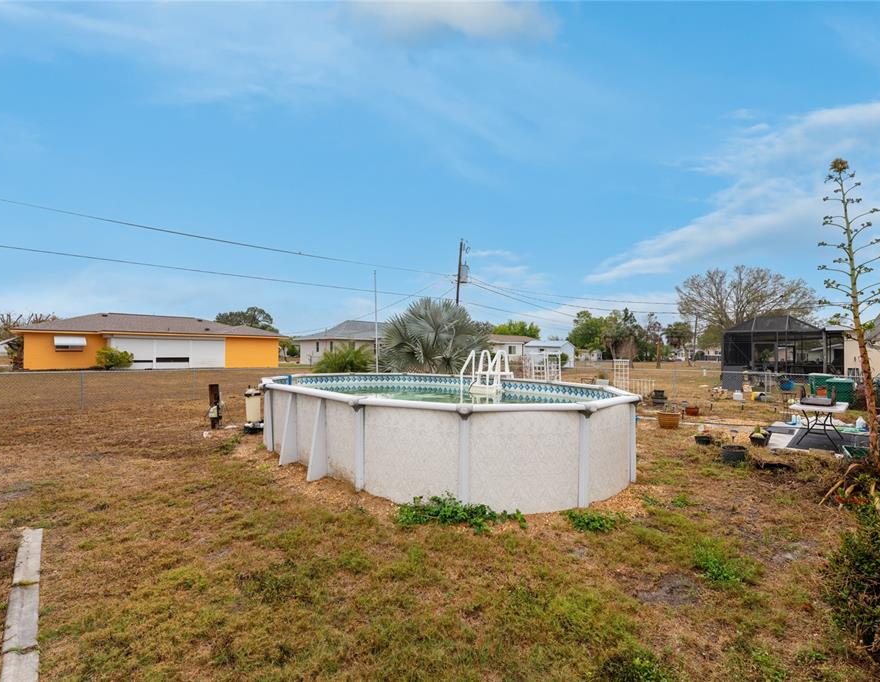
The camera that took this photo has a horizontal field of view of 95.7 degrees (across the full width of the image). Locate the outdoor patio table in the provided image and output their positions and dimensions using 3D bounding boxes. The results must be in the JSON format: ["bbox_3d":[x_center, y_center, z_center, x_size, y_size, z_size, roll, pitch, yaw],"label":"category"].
[{"bbox_3d":[7.850,1.717,8.230,1.750,0.740,0.760,1,-2,-43],"label":"outdoor patio table"}]

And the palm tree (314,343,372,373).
[{"bbox_3d":[-3.509,1.144,14.475,2.100,2.260,2.100,0,-1,0],"label":"palm tree"}]

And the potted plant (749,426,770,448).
[{"bbox_3d":[6.273,1.862,7.804,0.400,0.390,0.400,-1,-2,37],"label":"potted plant"}]

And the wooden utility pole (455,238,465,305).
[{"bbox_3d":[1.155,-2.173,27.066,0.260,9.500,0.260,3,-1,0],"label":"wooden utility pole"}]

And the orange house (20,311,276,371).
[{"bbox_3d":[-22.300,0.040,33.700,16.500,4.200,9.000,1,-2,-22],"label":"orange house"}]

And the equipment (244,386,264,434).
[{"bbox_3d":[-4.220,1.560,9.100,0.500,1.060,0.550,1,-2,-25],"label":"equipment"}]

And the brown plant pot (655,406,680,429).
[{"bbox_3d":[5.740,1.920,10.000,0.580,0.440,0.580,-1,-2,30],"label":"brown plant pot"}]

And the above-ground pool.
[{"bbox_3d":[-0.370,1.453,7.700,7.500,1.220,4.850,-1,-2,45],"label":"above-ground pool"}]

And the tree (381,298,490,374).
[{"bbox_3d":[-0.180,0.296,15.000,4.150,3.800,4.150,0,-2,0],"label":"tree"}]

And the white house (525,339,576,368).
[{"bbox_3d":[12.700,1.564,46.000,4.800,3.050,3.900,-1,-2,44],"label":"white house"}]

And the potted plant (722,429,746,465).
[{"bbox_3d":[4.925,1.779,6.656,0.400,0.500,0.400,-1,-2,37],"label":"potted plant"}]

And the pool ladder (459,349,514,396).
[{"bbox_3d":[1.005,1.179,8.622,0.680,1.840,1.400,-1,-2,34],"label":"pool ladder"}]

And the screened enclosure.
[{"bbox_3d":[15.831,0.589,18.771,3.500,3.400,4.500,-2,-2,43],"label":"screened enclosure"}]

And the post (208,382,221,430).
[{"bbox_3d":[-5.485,1.579,9.662,0.210,1.160,0.210,0,-2,-12],"label":"post"}]

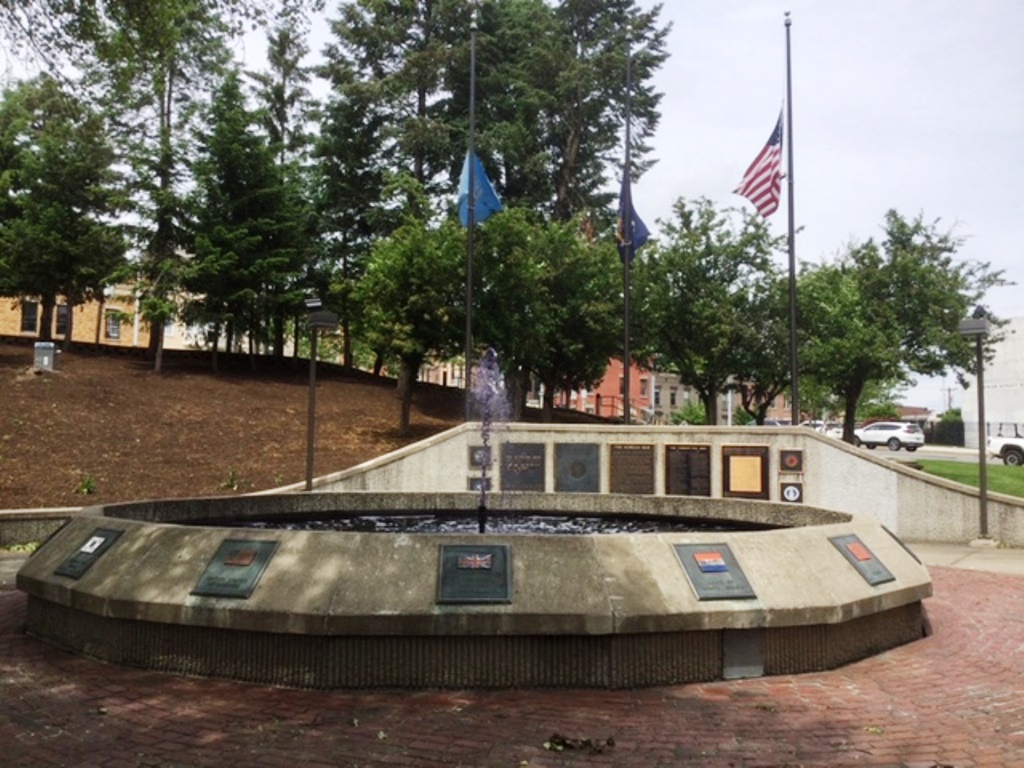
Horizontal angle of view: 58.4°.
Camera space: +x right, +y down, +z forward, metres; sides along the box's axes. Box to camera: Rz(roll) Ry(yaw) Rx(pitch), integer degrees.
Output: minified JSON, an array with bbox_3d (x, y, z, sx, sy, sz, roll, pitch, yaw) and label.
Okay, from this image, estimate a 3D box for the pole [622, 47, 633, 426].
[{"bbox_3d":[2.617,-3.594,20.687,0.140,9.192,0.140,1,-5,0],"label":"pole"}]

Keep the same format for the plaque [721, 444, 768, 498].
[{"bbox_3d":[4.636,1.798,18.207,0.910,1.160,0.060,0,-5,8],"label":"plaque"}]

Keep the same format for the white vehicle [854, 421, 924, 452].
[{"bbox_3d":[21.626,3.137,53.833,1.850,1.680,4.600,4,-6,-36],"label":"white vehicle"}]

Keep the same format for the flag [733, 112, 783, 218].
[{"bbox_3d":[5.379,-4.827,20.093,1.080,2.448,0.400,0,-5,8],"label":"flag"}]

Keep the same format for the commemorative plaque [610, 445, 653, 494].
[{"bbox_3d":[2.433,1.771,18.518,0.910,1.136,0.060,0,-5,8],"label":"commemorative plaque"}]

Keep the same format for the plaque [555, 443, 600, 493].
[{"bbox_3d":[1.266,1.658,17.757,0.872,0.999,0.050,1,-5,-3],"label":"plaque"}]

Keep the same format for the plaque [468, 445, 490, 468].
[{"bbox_3d":[-0.610,1.426,17.676,0.430,0.442,0.050,1,-5,-3],"label":"plaque"}]

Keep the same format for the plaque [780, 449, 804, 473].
[{"bbox_3d":[5.495,1.516,17.995,0.459,0.440,0.050,1,-5,-3],"label":"plaque"}]

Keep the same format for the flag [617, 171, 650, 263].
[{"bbox_3d":[2.685,-3.756,20.601,0.720,2.131,0.400,0,-5,6],"label":"flag"}]

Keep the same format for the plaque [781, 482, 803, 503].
[{"bbox_3d":[5.503,2.156,18.053,0.440,0.411,0.050,0,-5,8],"label":"plaque"}]

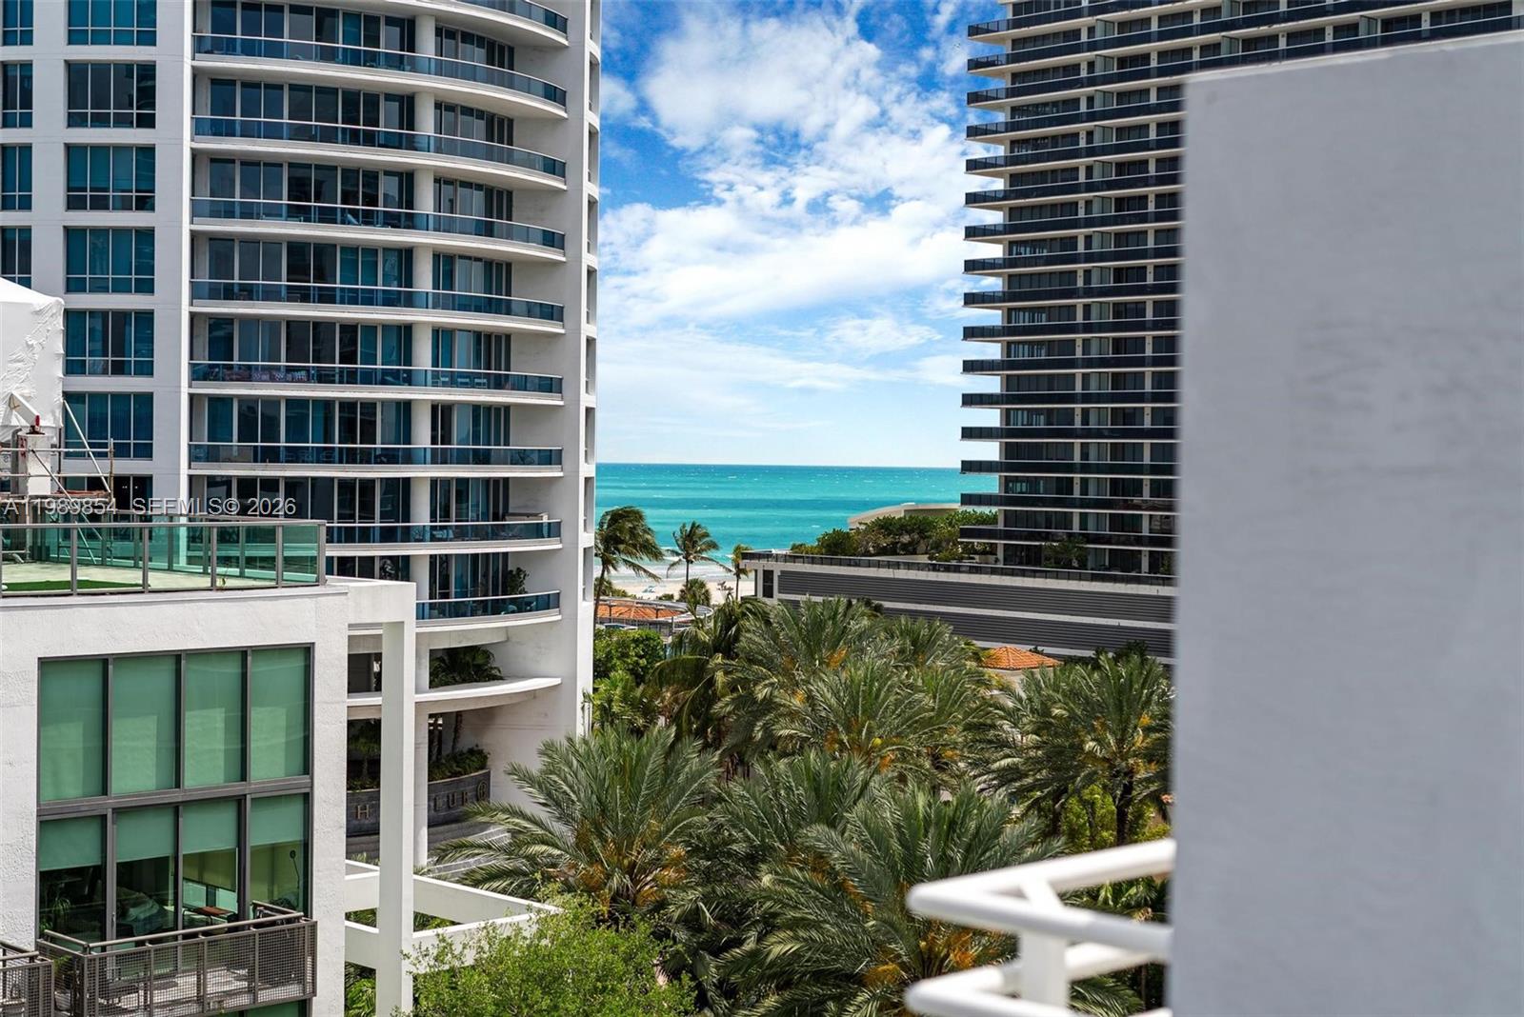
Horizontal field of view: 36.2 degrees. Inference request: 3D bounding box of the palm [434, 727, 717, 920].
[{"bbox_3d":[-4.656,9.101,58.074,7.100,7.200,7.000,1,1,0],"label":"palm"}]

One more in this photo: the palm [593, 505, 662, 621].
[{"bbox_3d":[-11.484,5.355,190.116,6.400,11.200,6.400,1,1,0],"label":"palm"}]

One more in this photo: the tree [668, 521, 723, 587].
[{"bbox_3d":[-6.876,5.264,245.082,6.000,7.900,6.000,1,1,0],"label":"tree"}]

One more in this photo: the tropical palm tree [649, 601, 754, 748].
[{"bbox_3d":[-2.759,8.175,107.085,5.400,8.200,5.400,1,1,0],"label":"tropical palm tree"}]

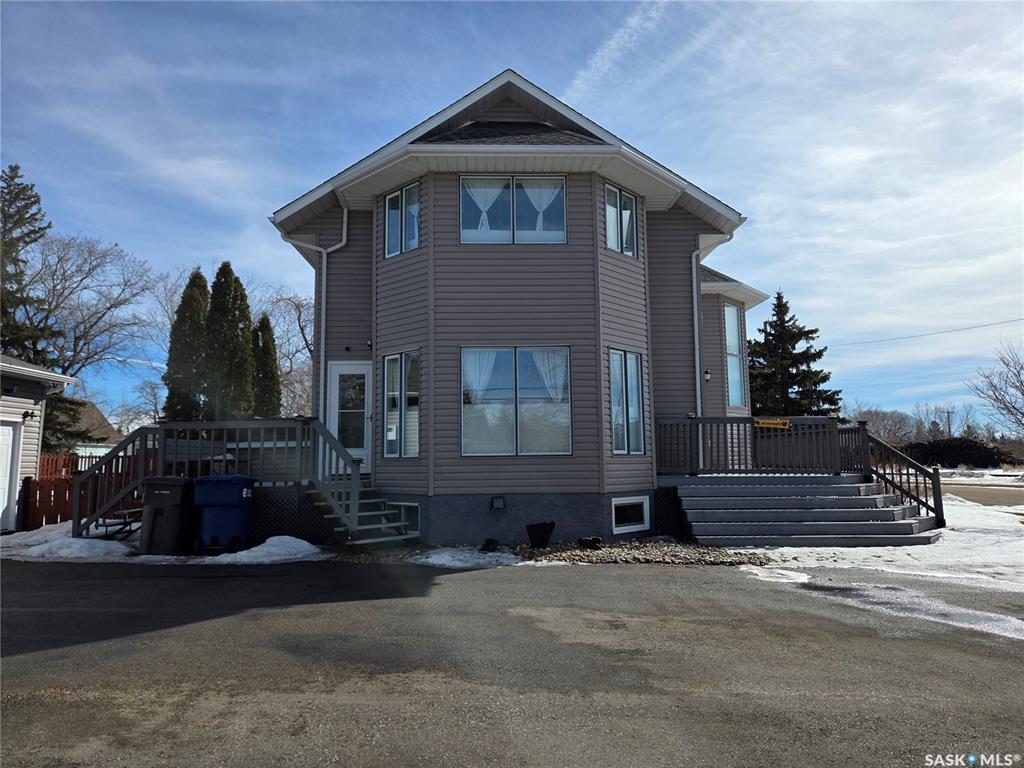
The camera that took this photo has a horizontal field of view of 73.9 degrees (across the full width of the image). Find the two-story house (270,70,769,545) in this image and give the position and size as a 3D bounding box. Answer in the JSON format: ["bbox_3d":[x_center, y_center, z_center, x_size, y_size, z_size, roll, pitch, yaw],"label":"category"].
[{"bbox_3d":[1.287,-1.097,17.239,11.400,8.750,13.200,0,-7,-2],"label":"two-story house"}]

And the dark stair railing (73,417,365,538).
[{"bbox_3d":[-4.683,1.450,10.560,4.900,1.920,0.950,-1,-7,0],"label":"dark stair railing"}]

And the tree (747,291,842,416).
[{"bbox_3d":[11.003,0.200,27.143,5.000,8.200,5.000,-1,-7,0],"label":"tree"}]

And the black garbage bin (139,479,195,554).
[{"bbox_3d":[-5.247,1.986,10.347,0.620,1.120,0.700,0,-7,-10],"label":"black garbage bin"}]

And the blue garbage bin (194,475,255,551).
[{"bbox_3d":[-4.407,1.980,10.468,0.660,1.120,0.740,0,-7,-10],"label":"blue garbage bin"}]

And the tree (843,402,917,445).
[{"bbox_3d":[45.978,6.472,84.757,9.200,8.200,9.200,-1,-7,0],"label":"tree"}]

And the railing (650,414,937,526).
[{"bbox_3d":[5.119,1.587,12.292,5.050,2.000,0.950,-1,-7,0],"label":"railing"}]

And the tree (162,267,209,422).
[{"bbox_3d":[-8.879,0.148,18.619,1.400,6.800,1.400,-1,-7,0],"label":"tree"}]

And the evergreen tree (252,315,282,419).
[{"bbox_3d":[-7.111,0.816,19.344,1.100,5.700,1.100,-1,-7,0],"label":"evergreen tree"}]

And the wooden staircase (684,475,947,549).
[{"bbox_3d":[5.124,2.058,11.231,4.400,1.070,2.150,-1,-7,0],"label":"wooden staircase"}]

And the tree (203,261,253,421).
[{"bbox_3d":[-7.720,0.035,18.630,1.500,7.000,1.500,-1,-7,0],"label":"tree"}]

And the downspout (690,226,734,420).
[{"bbox_3d":[3.843,-0.630,12.752,0.800,4.500,0.400,0,-7,-2],"label":"downspout"}]

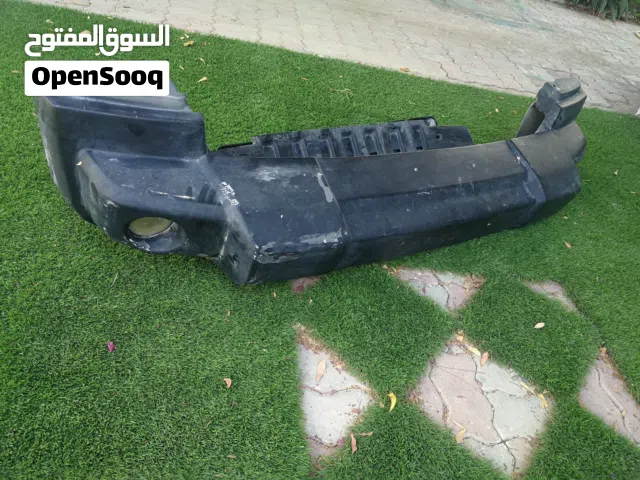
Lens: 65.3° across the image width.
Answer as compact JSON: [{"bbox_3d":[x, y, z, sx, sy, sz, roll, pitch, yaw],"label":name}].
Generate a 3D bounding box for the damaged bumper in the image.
[{"bbox_3d":[0.241,-0.256,1.417,1.793,0.348,0.571,-10,45,-31],"label":"damaged bumper"}]

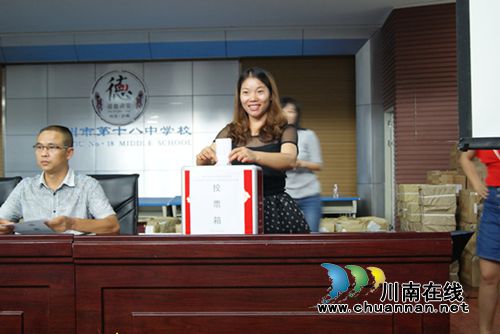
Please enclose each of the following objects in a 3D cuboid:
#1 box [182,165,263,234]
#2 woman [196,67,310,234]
[{"bbox_3d":[-0.113,0.175,2.450,0.295,0.365,0.220,-1,1,7],"label":"box"},{"bbox_3d":[0.020,0.335,2.730,0.500,1.600,0.420,-1,1,10],"label":"woman"}]

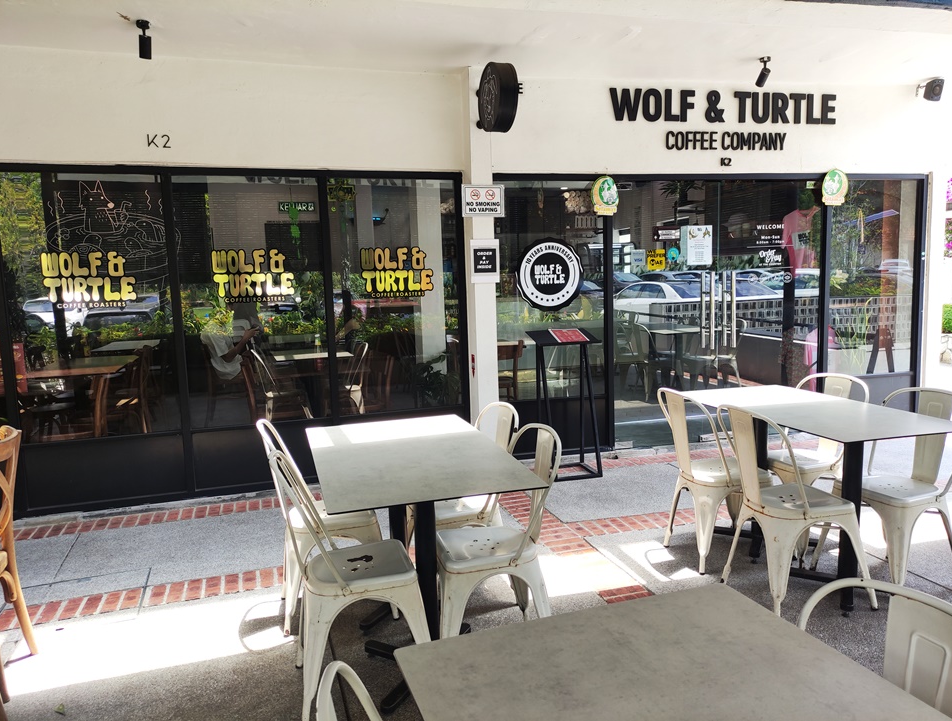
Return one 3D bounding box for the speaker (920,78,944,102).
[{"bbox_3d":[3.740,-2.210,5.677,0.120,0.190,0.140,-2,20,-2],"label":"speaker"}]

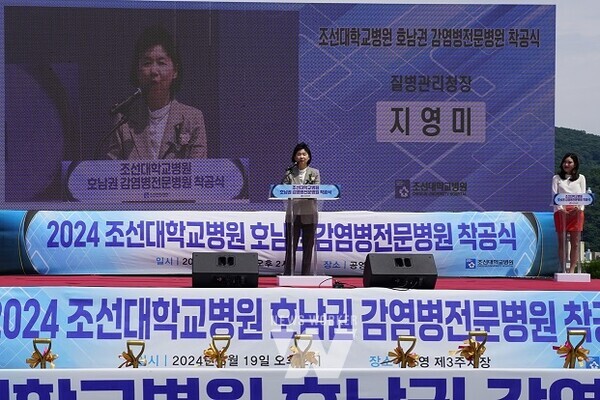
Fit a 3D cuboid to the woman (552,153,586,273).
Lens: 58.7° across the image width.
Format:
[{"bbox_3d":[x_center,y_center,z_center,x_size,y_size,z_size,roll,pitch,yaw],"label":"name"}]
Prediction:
[{"bbox_3d":[3.510,0.200,6.950,0.450,1.640,0.340,0,-1,21],"label":"woman"}]

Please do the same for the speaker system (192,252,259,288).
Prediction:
[{"bbox_3d":[-0.820,0.775,5.970,0.730,0.400,0.440,0,-1,-3],"label":"speaker system"}]

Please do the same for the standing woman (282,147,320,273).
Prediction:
[{"bbox_3d":[0.020,0.140,6.400,0.470,1.640,0.360,0,-1,0],"label":"standing woman"}]

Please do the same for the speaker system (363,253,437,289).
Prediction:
[{"bbox_3d":[1.120,0.785,5.970,0.740,0.400,0.440,0,-1,0],"label":"speaker system"}]

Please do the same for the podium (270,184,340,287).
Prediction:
[{"bbox_3d":[0.060,0.400,6.020,0.770,1.150,0.450,0,-1,0],"label":"podium"}]

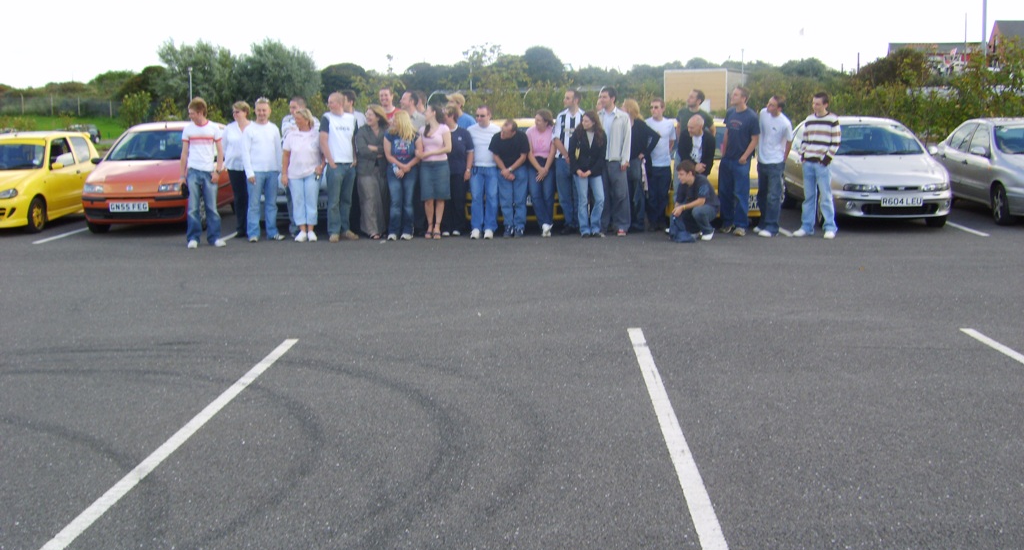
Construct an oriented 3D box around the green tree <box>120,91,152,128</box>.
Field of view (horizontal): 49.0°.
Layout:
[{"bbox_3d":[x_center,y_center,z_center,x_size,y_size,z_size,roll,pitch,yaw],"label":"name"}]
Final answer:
[{"bbox_3d":[-11.851,-4.630,35.685,1.100,2.360,1.100,-3,9,-18],"label":"green tree"}]

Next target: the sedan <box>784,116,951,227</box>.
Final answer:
[{"bbox_3d":[4.968,-1.539,16.213,1.740,1.420,4.380,0,8,2],"label":"sedan"}]

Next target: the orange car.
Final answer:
[{"bbox_3d":[-5.074,-1.518,16.696,1.670,1.480,3.820,-1,8,0],"label":"orange car"}]

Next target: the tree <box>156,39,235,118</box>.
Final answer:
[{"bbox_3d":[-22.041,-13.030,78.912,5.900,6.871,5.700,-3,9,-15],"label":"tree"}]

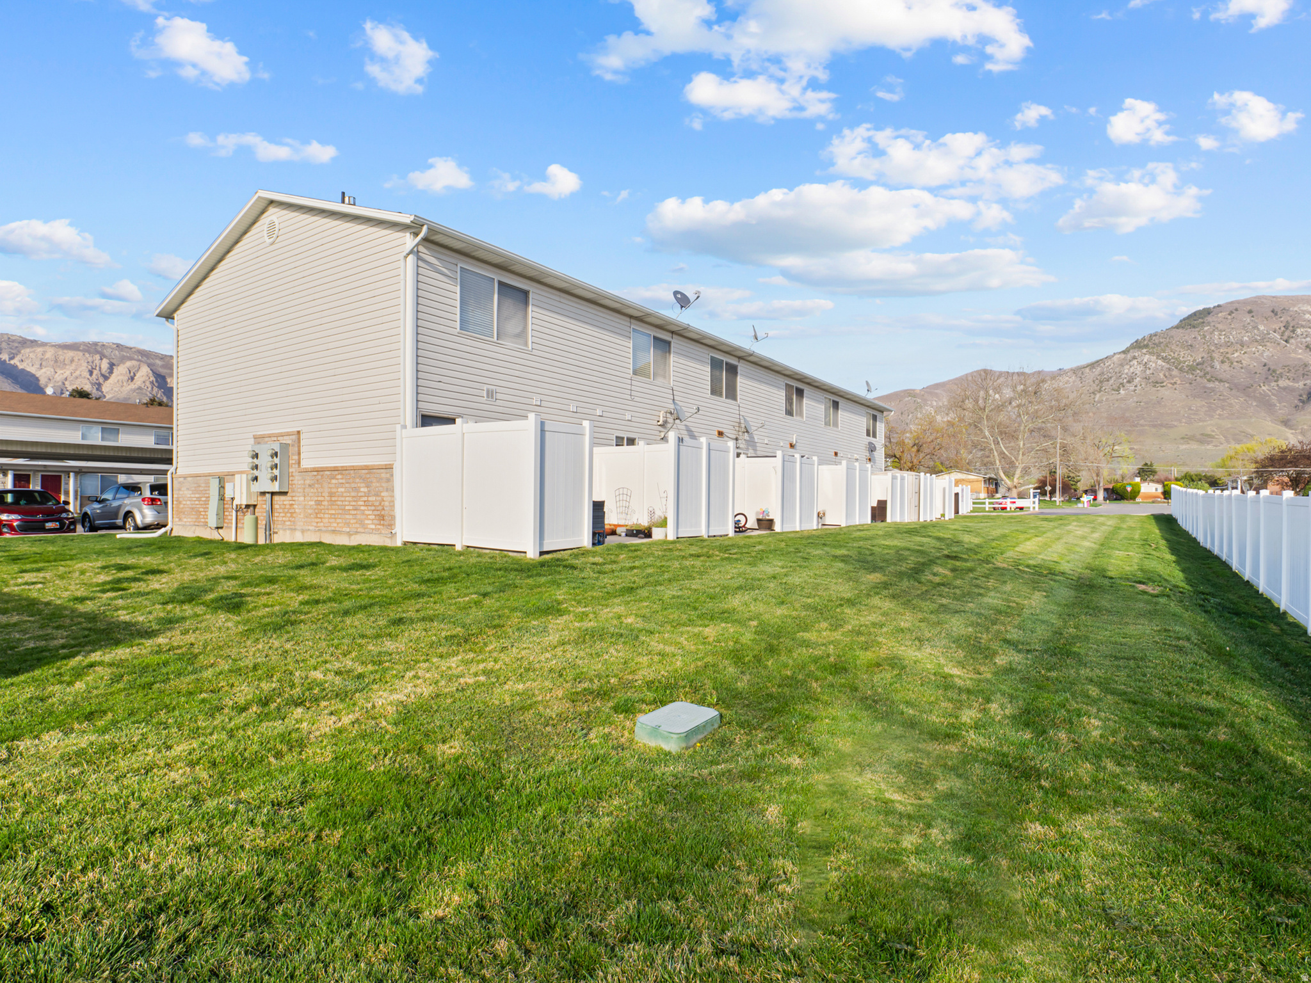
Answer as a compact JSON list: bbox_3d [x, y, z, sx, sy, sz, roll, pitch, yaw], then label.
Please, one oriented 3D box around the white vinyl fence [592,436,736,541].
[{"bbox_3d":[-0.253,-0.085,14.603,3.150,2.010,2.540,0,-1,34],"label":"white vinyl fence"}]

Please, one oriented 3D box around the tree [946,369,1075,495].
[{"bbox_3d":[43.918,-7.004,84.000,16.280,16.154,14.500,0,-1,0],"label":"tree"}]

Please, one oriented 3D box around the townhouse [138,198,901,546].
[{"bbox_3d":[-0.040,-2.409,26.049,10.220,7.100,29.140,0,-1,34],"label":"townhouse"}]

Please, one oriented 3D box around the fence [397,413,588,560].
[{"bbox_3d":[-2.640,-0.072,11.044,3.150,2.030,1.328,0,-1,34],"label":"fence"}]

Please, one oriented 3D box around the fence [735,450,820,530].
[{"bbox_3d":[2.494,0.019,18.698,3.150,2.000,2.599,0,-1,34],"label":"fence"}]

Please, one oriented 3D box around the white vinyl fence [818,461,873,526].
[{"bbox_3d":[5.263,0.092,22.825,3.150,1.990,2.821,0,-1,34],"label":"white vinyl fence"}]

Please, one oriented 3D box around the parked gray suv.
[{"bbox_3d":[-17.718,0.527,23.511,4.890,1.690,1.880,0,-1,29],"label":"parked gray suv"}]

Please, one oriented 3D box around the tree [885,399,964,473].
[{"bbox_3d":[34.177,-4.958,88.000,11.899,12.692,11.500,0,-1,0],"label":"tree"}]

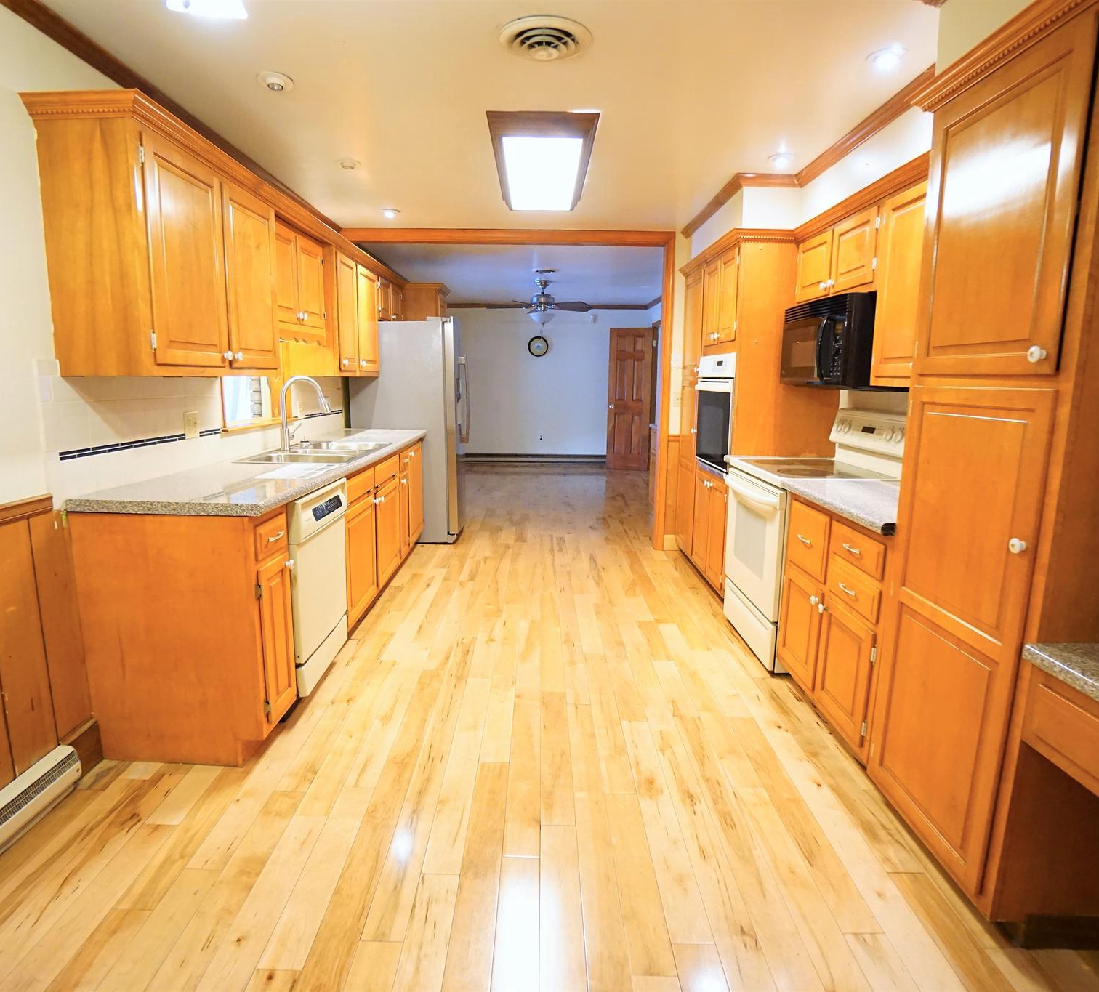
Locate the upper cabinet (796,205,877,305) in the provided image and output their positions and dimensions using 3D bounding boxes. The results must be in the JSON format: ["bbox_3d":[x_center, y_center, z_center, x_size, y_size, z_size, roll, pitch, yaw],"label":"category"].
[{"bbox_3d":[1.444,-1.095,2.864,0.326,0.337,0.812,0,10,-1],"label":"upper cabinet"}]

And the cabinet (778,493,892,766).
[{"bbox_3d":[1.306,0.455,2.337,0.594,0.818,0.772,0,10,-1],"label":"cabinet"}]

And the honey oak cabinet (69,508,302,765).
[{"bbox_3d":[-1.266,0.472,2.239,0.594,0.878,0.323,0,10,-1],"label":"honey oak cabinet"}]

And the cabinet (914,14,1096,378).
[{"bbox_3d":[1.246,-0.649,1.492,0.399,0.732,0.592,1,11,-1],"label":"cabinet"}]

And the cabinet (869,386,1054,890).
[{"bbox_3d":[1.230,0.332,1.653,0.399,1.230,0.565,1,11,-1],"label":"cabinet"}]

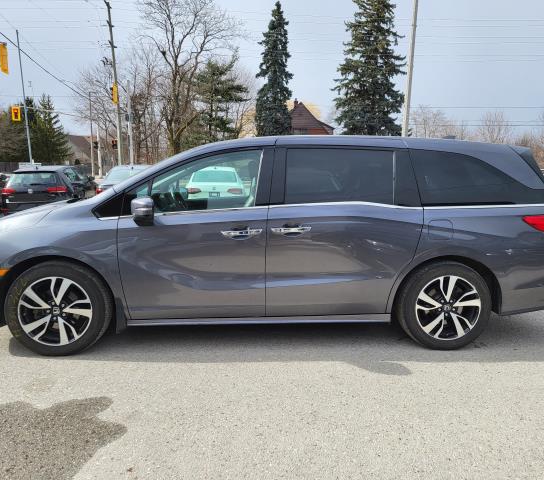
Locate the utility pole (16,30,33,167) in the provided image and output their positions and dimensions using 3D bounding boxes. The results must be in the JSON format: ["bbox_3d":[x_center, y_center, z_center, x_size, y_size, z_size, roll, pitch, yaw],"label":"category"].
[{"bbox_3d":[-17.966,-9.312,35.067,0.240,11.250,0.240,-2,8,0],"label":"utility pole"}]

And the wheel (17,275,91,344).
[{"bbox_3d":[-1.599,0.514,3.644,0.520,0.520,0.200,0,9,-5],"label":"wheel"}]

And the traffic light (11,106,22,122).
[{"bbox_3d":[-18.603,-9.152,35.000,0.650,1.130,0.350,-3,9,-20],"label":"traffic light"}]

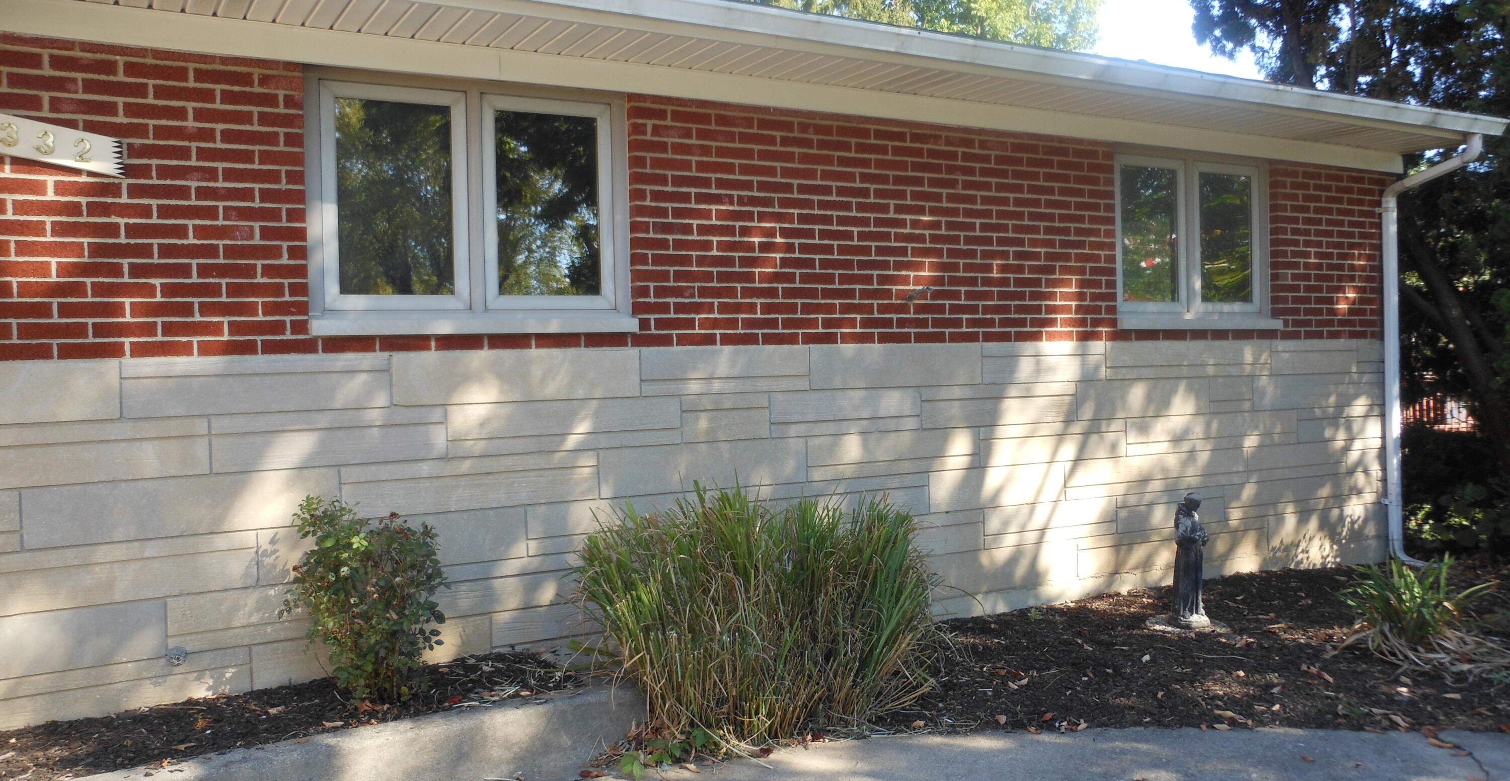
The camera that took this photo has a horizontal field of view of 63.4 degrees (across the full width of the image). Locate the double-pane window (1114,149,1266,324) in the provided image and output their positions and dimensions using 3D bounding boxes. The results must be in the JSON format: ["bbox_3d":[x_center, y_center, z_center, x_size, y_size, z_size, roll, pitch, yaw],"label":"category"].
[{"bbox_3d":[2.573,-0.852,7.058,1.336,1.003,0.110,-2,2,-30],"label":"double-pane window"}]

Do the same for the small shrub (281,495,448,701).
[{"bbox_3d":[-1.405,0.739,4.391,0.600,0.740,0.550,-2,2,-30],"label":"small shrub"}]

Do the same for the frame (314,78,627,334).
[{"bbox_3d":[-1.101,-0.729,4.904,1.336,1.003,0.110,-2,2,-30],"label":"frame"}]

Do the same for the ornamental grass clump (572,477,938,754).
[{"bbox_3d":[0.001,0.858,4.917,1.430,0.960,0.950,-2,2,-30],"label":"ornamental grass clump"}]

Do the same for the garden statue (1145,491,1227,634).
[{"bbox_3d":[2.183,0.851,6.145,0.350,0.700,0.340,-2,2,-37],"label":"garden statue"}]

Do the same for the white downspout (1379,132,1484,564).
[{"bbox_3d":[4.216,-0.222,7.607,0.100,2.657,0.620,-2,2,-30],"label":"white downspout"}]

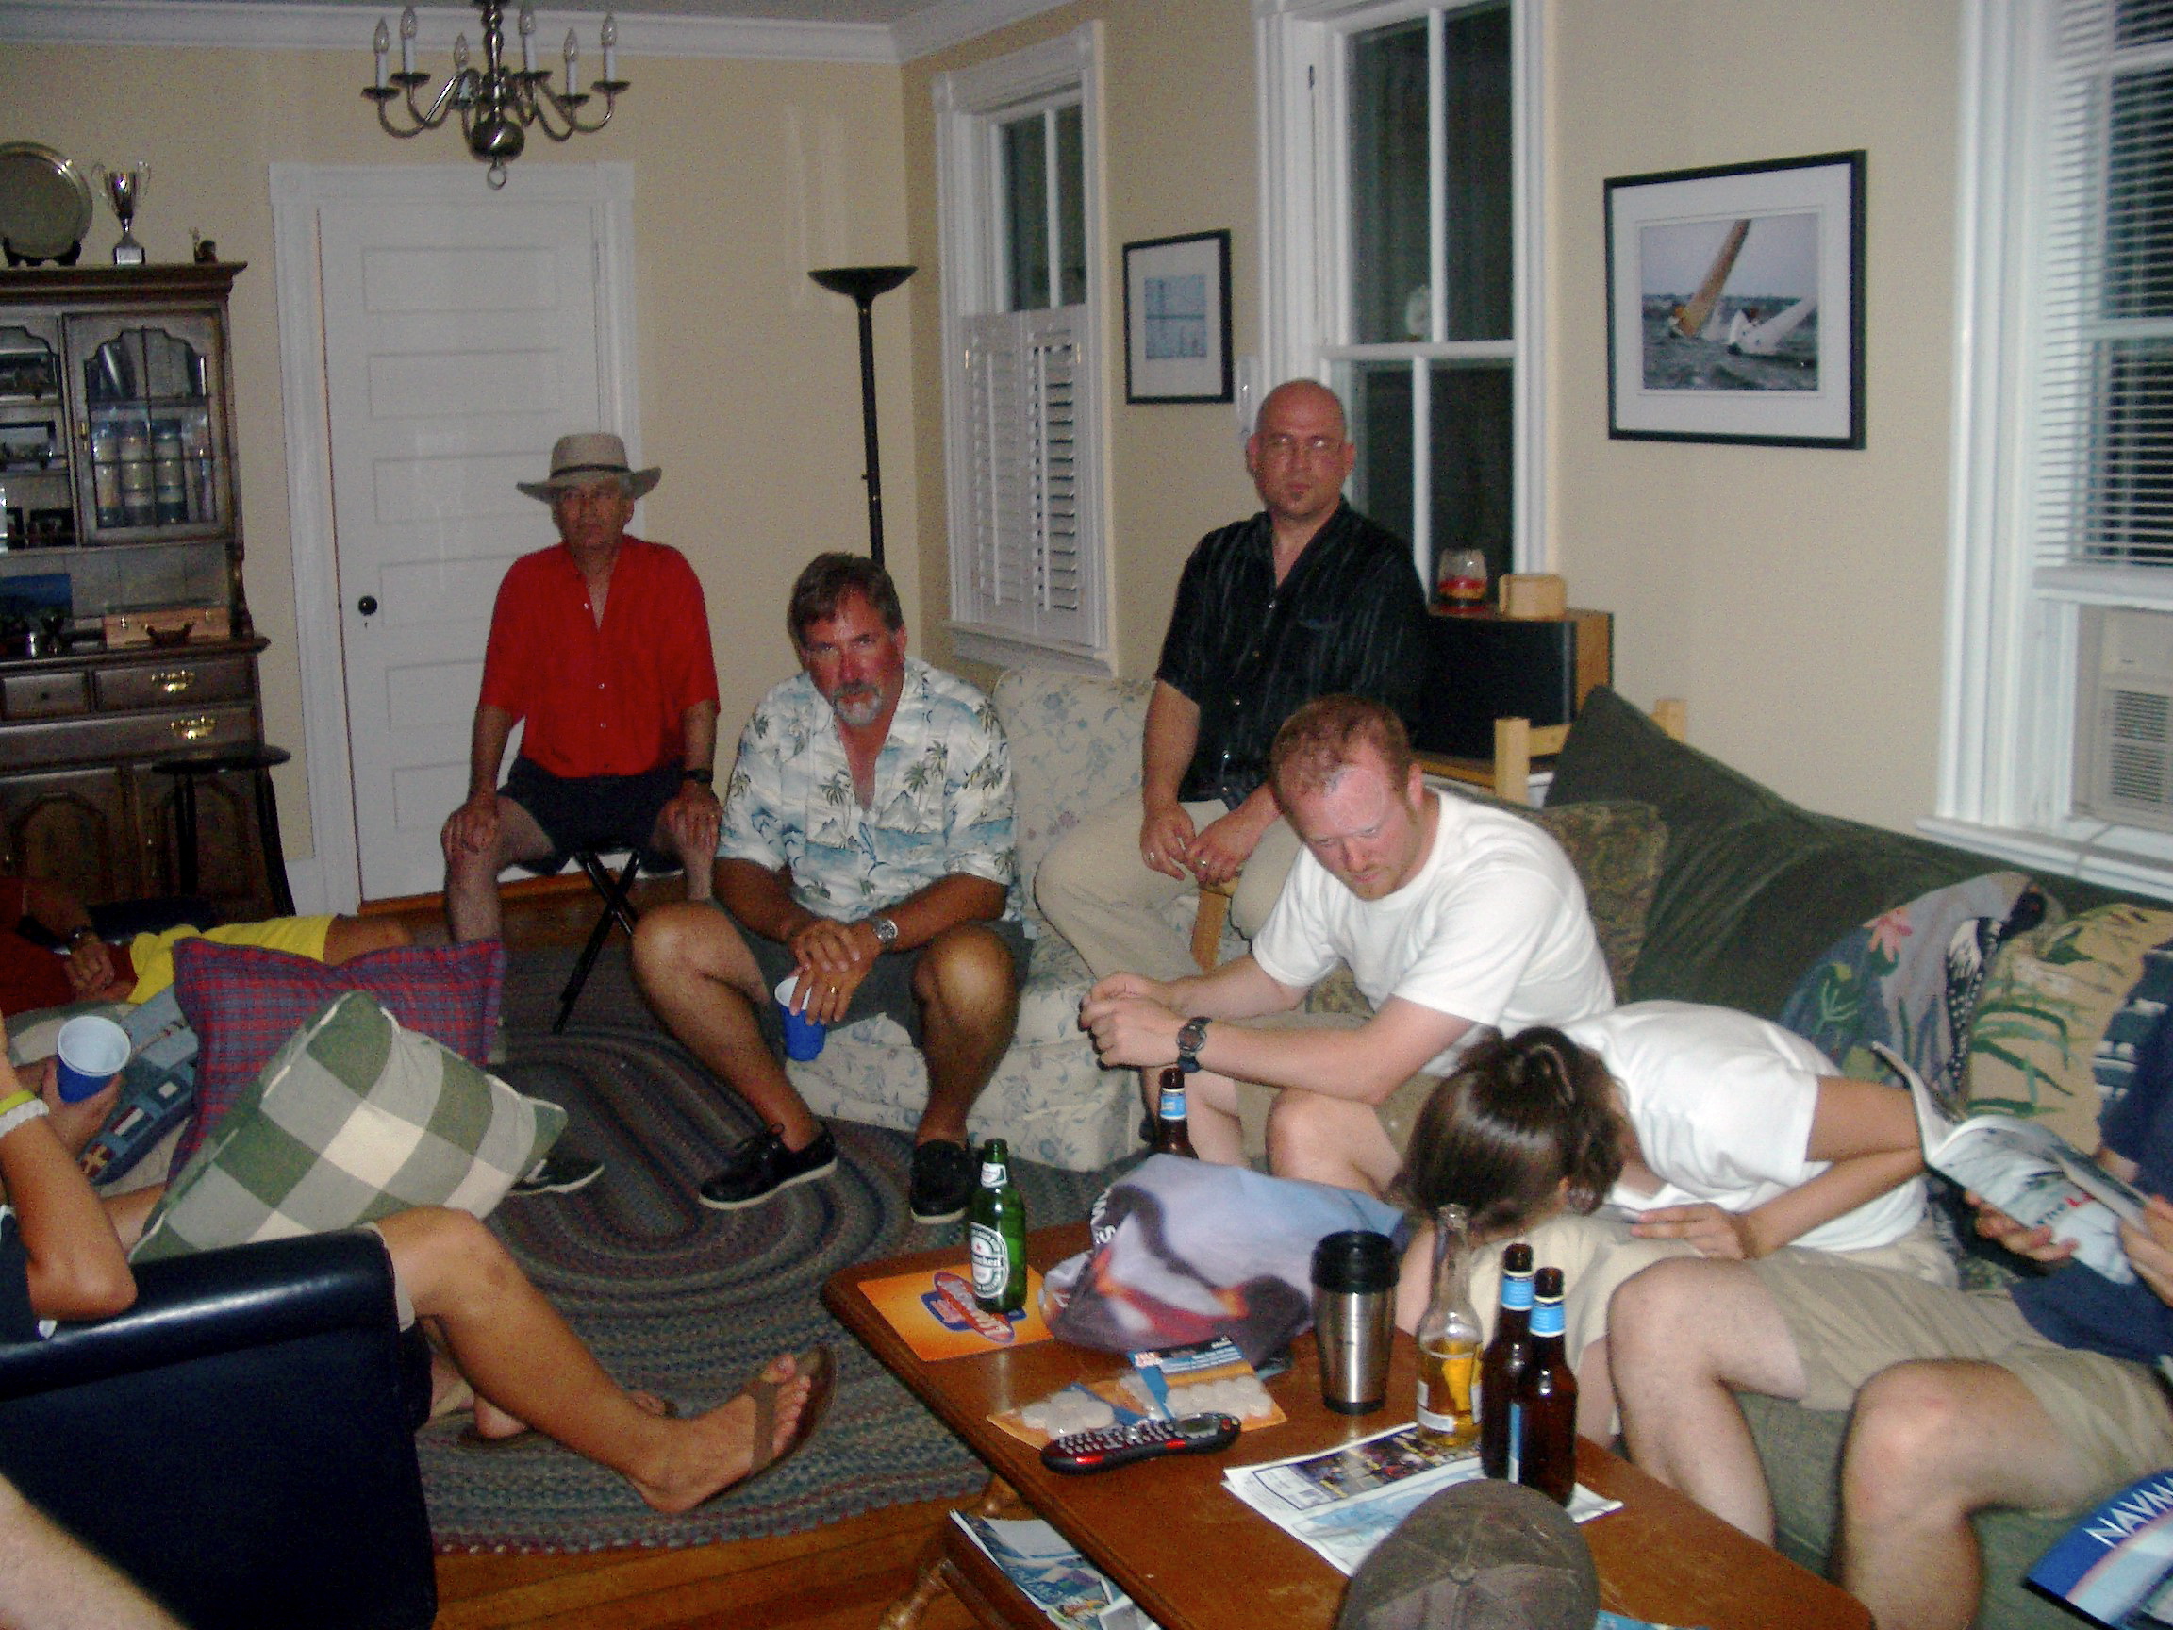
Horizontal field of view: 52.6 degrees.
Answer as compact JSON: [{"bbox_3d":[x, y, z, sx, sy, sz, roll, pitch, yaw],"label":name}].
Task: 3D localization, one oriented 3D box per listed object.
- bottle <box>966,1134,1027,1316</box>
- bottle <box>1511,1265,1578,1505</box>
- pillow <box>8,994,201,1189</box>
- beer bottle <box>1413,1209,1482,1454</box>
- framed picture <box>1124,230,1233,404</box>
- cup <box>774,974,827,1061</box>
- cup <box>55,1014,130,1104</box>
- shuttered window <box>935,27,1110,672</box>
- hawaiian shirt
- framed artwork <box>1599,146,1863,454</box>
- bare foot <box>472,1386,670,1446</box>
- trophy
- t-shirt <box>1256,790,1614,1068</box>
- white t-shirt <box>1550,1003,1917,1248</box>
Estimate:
[{"bbox_3d":[-0.098,0.440,2.401,0.064,0.205,0.064,-1,11,0],"label":"bottle"},{"bbox_3d":[0.429,0.531,2.040,0.062,0.230,0.062,-1,11,0],"label":"bottle"},{"bbox_3d":[-1.292,0.362,2.900,0.360,0.350,0.130,-6,-26,-24],"label":"pillow"},{"bbox_3d":[0.335,0.465,2.023,0.062,0.232,0.062,-1,11,0],"label":"beer bottle"},{"bbox_3d":[0.225,-1.209,5.341,0.025,0.410,0.540,-7,12,-26],"label":"framed picture"},{"bbox_3d":[-0.480,0.345,3.720,0.095,0.120,0.095,-1,31,1],"label":"cup"},{"bbox_3d":[-1.212,0.310,2.675,0.090,0.115,0.090,16,41,-14],"label":"cup"},{"bbox_3d":[-0.164,-1.282,6.132,0.110,1.680,1.080,-7,12,-26],"label":"shuttered window"},{"bbox_3d":[-0.397,-0.048,3.970,0.540,0.490,0.340,1,11,11],"label":"hawaiian shirt"},{"bbox_3d":[1.093,-0.879,3.770,0.025,0.475,0.625,-6,12,-26],"label":"framed artwork"},{"bbox_3d":[-0.732,0.838,3.121,0.270,0.090,0.100,-2,11,-7],"label":"bare foot"},{"bbox_3d":[-2.442,-1.516,5.550,0.145,0.265,0.090,-7,12,-26],"label":"trophy"},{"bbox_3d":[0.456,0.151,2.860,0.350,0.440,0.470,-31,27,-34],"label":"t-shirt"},{"bbox_3d":[0.778,0.371,2.600,0.450,0.260,0.400,19,0,-31],"label":"white t-shirt"}]

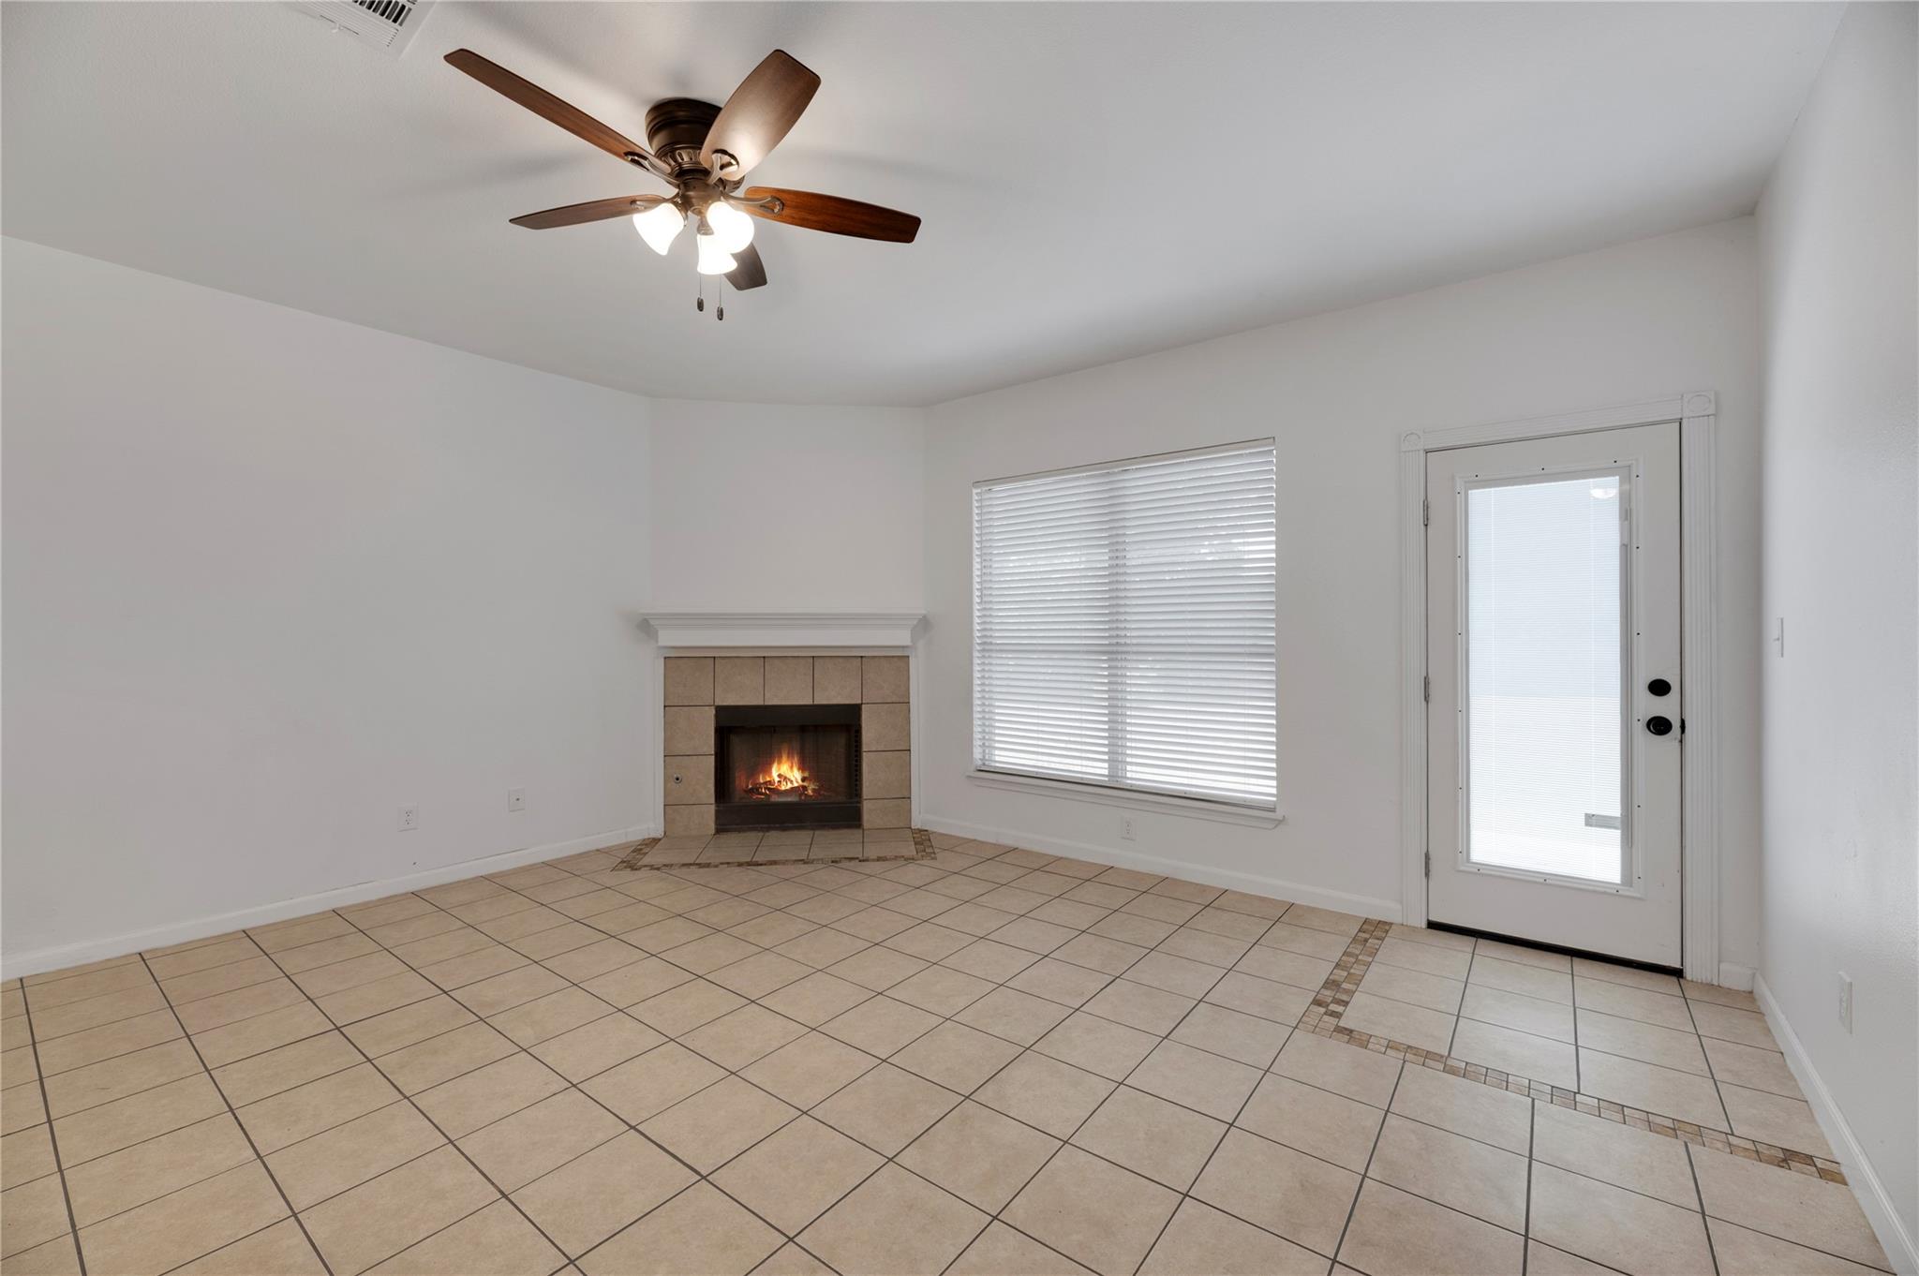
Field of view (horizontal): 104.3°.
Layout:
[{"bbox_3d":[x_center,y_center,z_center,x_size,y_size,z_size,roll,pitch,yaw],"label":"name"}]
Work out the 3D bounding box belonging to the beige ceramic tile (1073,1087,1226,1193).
[{"bbox_3d":[0.482,1.263,1.885,0.303,0.012,0.303,0,0,37],"label":"beige ceramic tile"}]

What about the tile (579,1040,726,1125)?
[{"bbox_3d":[-0.856,1.250,2.100,0.298,0.010,0.298,0,-1,37],"label":"tile"}]

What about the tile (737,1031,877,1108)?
[{"bbox_3d":[-0.432,1.250,2.160,0.298,0.010,0.298,0,-1,37],"label":"tile"}]

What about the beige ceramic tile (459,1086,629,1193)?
[{"bbox_3d":[-1.053,1.264,1.892,0.303,0.012,0.303,0,0,37],"label":"beige ceramic tile"}]

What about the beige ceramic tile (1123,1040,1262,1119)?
[{"bbox_3d":[0.668,1.248,2.107,0.298,0.010,0.298,0,-1,37],"label":"beige ceramic tile"}]

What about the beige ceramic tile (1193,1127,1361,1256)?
[{"bbox_3d":[0.727,1.262,1.699,0.303,0.012,0.303,0,0,37],"label":"beige ceramic tile"}]

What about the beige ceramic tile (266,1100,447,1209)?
[{"bbox_3d":[-1.483,1.264,1.832,0.303,0.012,0.303,0,0,37],"label":"beige ceramic tile"}]

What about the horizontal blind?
[{"bbox_3d":[0.825,-0.071,4.160,1.800,1.810,0.100,0,0,37],"label":"horizontal blind"}]

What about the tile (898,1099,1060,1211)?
[{"bbox_3d":[0.051,1.246,1.802,0.298,0.010,0.298,0,-1,37],"label":"tile"}]

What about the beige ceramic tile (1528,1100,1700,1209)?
[{"bbox_3d":[1.587,1.261,1.818,0.303,0.012,0.303,0,0,37],"label":"beige ceramic tile"}]

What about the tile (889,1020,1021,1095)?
[{"bbox_3d":[-0.005,1.250,2.224,0.298,0.010,0.298,0,-1,37],"label":"tile"}]

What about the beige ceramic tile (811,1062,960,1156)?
[{"bbox_3d":[-0.193,1.264,2.010,0.303,0.012,0.303,0,0,37],"label":"beige ceramic tile"}]

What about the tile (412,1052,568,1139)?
[{"bbox_3d":[-1.297,1.266,2.077,0.303,0.012,0.303,0,0,37],"label":"tile"}]

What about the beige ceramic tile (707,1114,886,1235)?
[{"bbox_3d":[-0.373,1.246,1.742,0.298,0.010,0.298,0,-1,37],"label":"beige ceramic tile"}]

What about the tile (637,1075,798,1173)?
[{"bbox_3d":[-0.623,1.264,1.951,0.303,0.012,0.303,0,0,37],"label":"tile"}]

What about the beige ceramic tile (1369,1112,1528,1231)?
[{"bbox_3d":[1.146,1.244,1.744,0.298,0.010,0.298,0,-1,37],"label":"beige ceramic tile"}]

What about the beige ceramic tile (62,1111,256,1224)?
[{"bbox_3d":[-1.913,1.265,1.773,0.303,0.012,0.303,0,0,37],"label":"beige ceramic tile"}]

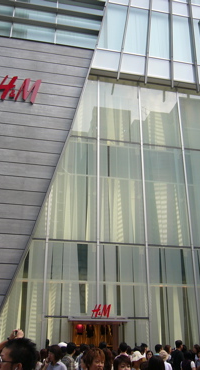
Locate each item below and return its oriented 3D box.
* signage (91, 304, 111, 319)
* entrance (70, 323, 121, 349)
[{"bbox_3d":[0.073,5.754,17.032,0.925,0.576,0.100,5,-23,-11],"label":"signage"},{"bbox_3d":[-0.246,7.553,16.756,2.176,2.491,0.500,5,-23,-11],"label":"entrance"}]

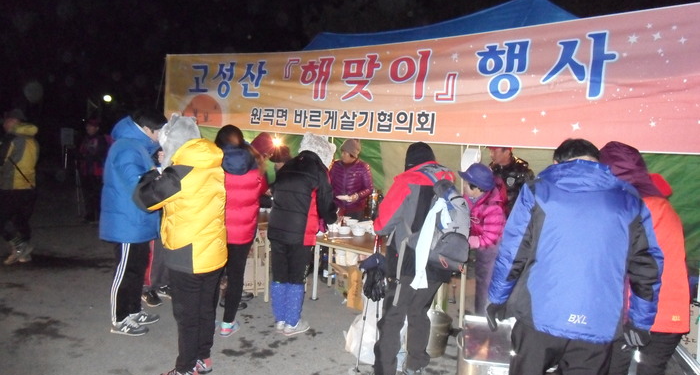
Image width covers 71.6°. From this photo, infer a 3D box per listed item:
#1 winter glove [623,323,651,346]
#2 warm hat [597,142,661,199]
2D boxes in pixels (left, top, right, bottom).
[{"bbox_3d":[1.151,0.591,1.950,0.100,0.130,0.110,1,7,10],"label":"winter glove"},{"bbox_3d":[1.283,-0.082,2.220,0.220,0.260,0.270,-5,-2,-30],"label":"warm hat"}]

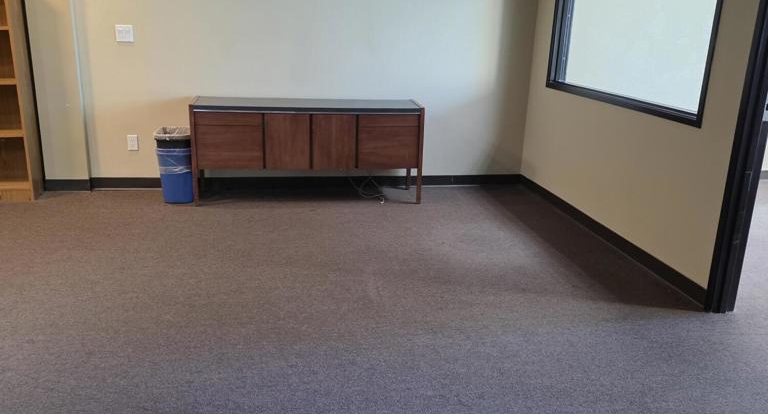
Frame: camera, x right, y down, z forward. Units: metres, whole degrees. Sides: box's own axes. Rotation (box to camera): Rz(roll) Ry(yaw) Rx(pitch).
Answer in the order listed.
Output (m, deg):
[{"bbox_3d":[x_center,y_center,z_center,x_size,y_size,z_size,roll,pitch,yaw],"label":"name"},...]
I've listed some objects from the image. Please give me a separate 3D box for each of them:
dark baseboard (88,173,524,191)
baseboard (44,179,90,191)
[{"bbox_3d":[-0.520,-0.199,5.383,3.405,0.098,0.015,-1,16,-10],"label":"dark baseboard"},{"bbox_3d":[-2.345,-0.160,5.033,0.310,0.098,0.015,-1,16,-10],"label":"baseboard"}]

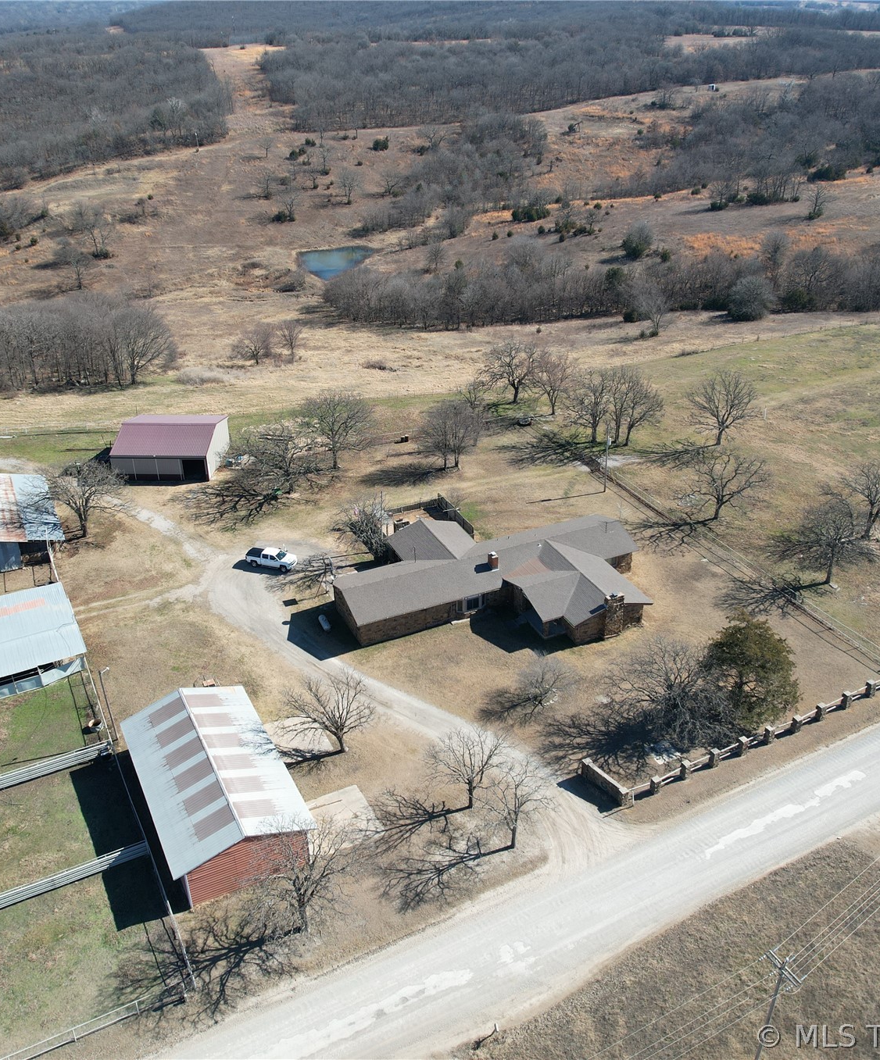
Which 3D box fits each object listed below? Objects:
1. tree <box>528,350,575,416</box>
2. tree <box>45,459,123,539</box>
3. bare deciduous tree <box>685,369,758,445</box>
[{"bbox_3d":[16.810,-21.810,146.030,6.880,9.770,6.680,3,30,6],"label":"tree"},{"bbox_3d":[-40.917,-3.341,112.507,8.290,9.670,7.880,0,31,0],"label":"tree"},{"bbox_3d":[39.966,-17.007,137.896,9.800,11.000,9.800,0,30,0],"label":"bare deciduous tree"}]

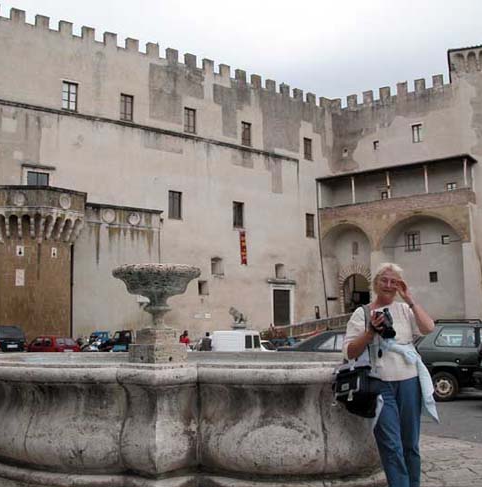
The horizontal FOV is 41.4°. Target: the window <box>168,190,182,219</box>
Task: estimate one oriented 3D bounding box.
[{"bbox_3d":[-4.656,-2.752,45.506,1.091,2.049,0.200,6,-10,-36],"label":"window"}]

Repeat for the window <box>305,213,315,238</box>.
[{"bbox_3d":[5.777,-1.445,53.491,0.903,1.990,0.200,6,-10,-35],"label":"window"}]

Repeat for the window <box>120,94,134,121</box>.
[{"bbox_3d":[-8.403,-10.029,47.147,1.074,1.880,0.200,5,-10,-34],"label":"window"}]

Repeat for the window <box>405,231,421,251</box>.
[{"bbox_3d":[13.783,-0.181,51.215,1.183,1.575,0.200,-6,-10,33],"label":"window"}]

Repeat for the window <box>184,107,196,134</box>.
[{"bbox_3d":[-3.844,-9.118,47.681,0.981,1.911,0.200,6,-10,-35],"label":"window"}]

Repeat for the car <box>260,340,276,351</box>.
[{"bbox_3d":[1.073,5.996,34.899,3.900,1.400,1.620,-7,-10,38],"label":"car"}]

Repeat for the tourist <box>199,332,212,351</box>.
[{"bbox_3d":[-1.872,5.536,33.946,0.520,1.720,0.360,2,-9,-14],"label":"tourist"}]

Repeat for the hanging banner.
[{"bbox_3d":[0.292,0.325,48.584,0.420,2.545,0.100,6,-10,-36],"label":"hanging banner"}]

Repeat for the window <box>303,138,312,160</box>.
[{"bbox_3d":[5.695,-8.014,54.413,0.895,1.921,0.200,6,-10,-35],"label":"window"}]

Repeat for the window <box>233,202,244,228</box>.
[{"bbox_3d":[-0.180,-2.160,48.797,1.020,2.064,0.200,6,-10,-36],"label":"window"}]

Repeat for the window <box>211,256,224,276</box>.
[{"bbox_3d":[-1.831,1.729,47.577,1.051,1.302,0.300,6,-10,-35],"label":"window"}]

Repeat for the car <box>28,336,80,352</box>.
[{"bbox_3d":[-10.535,5.862,35.299,1.580,1.400,3.700,8,-11,-43],"label":"car"}]

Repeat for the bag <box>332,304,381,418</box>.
[{"bbox_3d":[0.780,0.795,4.300,0.240,0.735,0.180,-6,-10,33],"label":"bag"}]

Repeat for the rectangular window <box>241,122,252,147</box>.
[{"bbox_3d":[0.426,-8.625,50.695,0.928,1.954,0.200,6,-10,-35],"label":"rectangular window"}]

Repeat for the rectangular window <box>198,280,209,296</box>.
[{"bbox_3d":[-2.696,3.237,46.069,0.890,1.062,0.200,6,-10,-36],"label":"rectangular window"}]

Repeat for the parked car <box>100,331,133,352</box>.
[{"bbox_3d":[-6.642,5.618,35.085,1.450,1.600,3.100,7,-11,-39],"label":"parked car"}]

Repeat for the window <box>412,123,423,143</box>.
[{"bbox_3d":[15.004,-9.372,54.251,0.864,1.582,0.200,-6,-10,35],"label":"window"}]

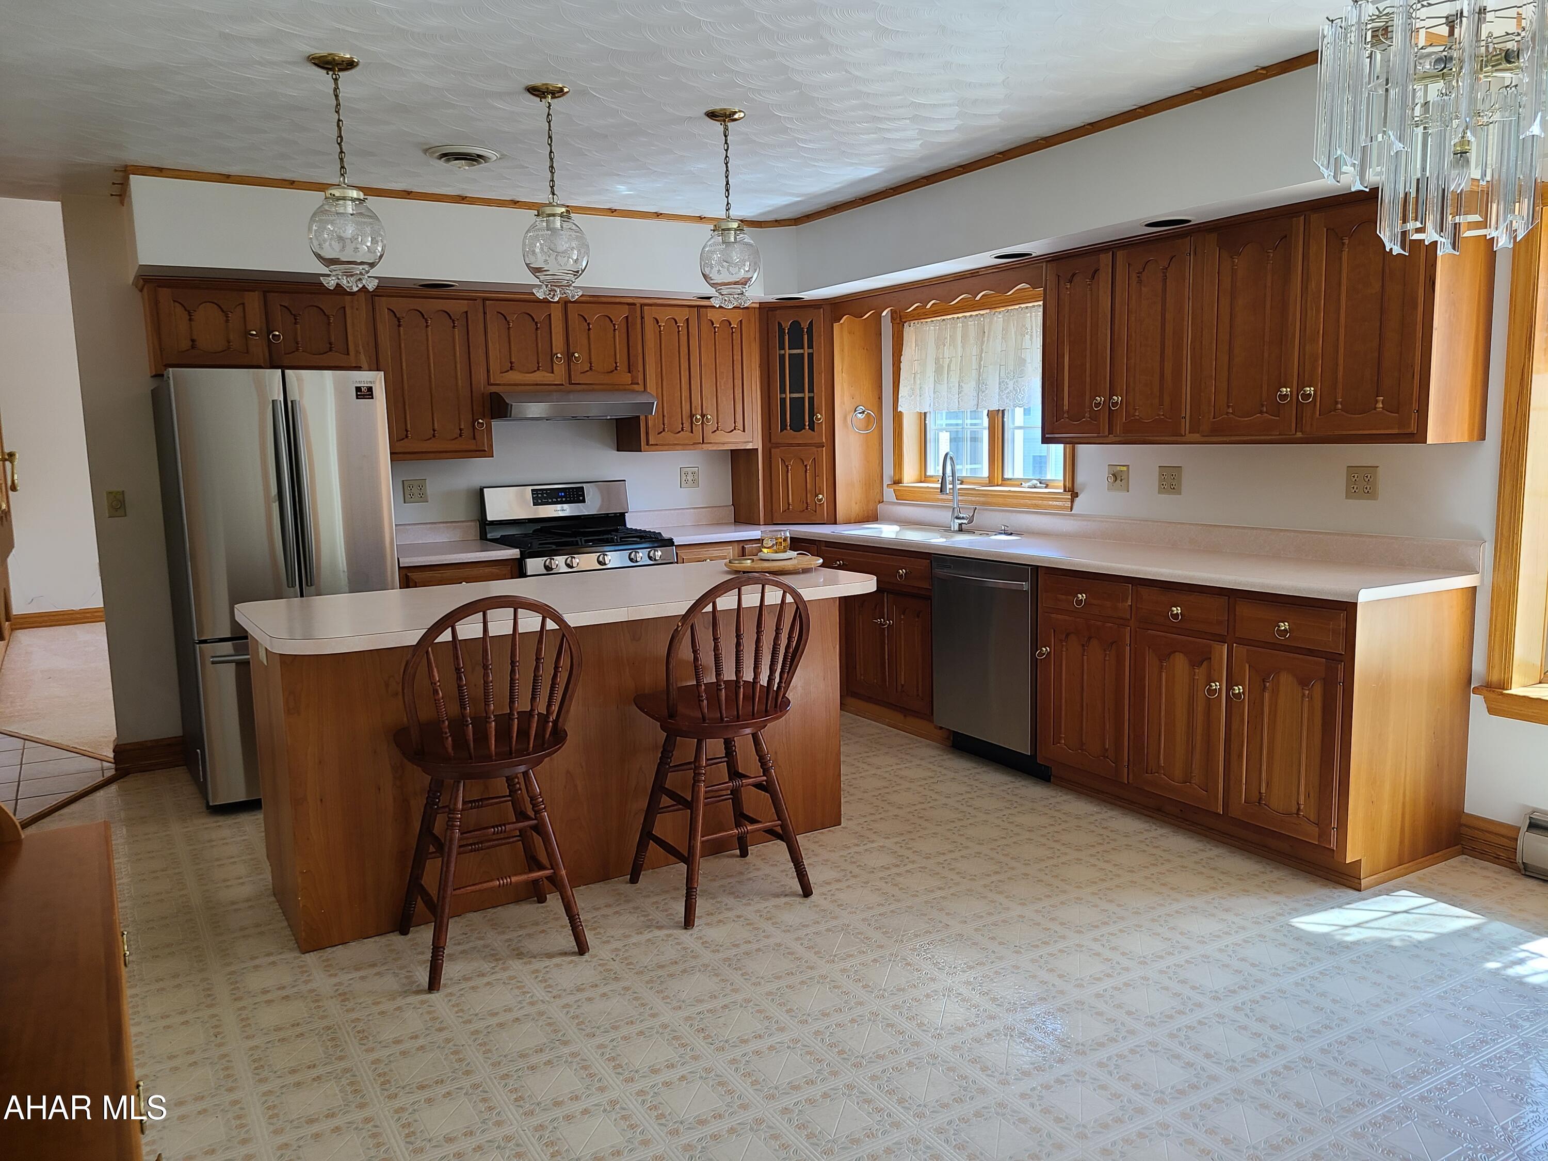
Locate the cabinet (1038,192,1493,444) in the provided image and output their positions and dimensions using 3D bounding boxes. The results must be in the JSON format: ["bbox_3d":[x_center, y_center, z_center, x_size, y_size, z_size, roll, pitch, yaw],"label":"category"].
[{"bbox_3d":[1.629,-0.867,4.134,0.322,0.751,1.617,-6,8,-30],"label":"cabinet"}]

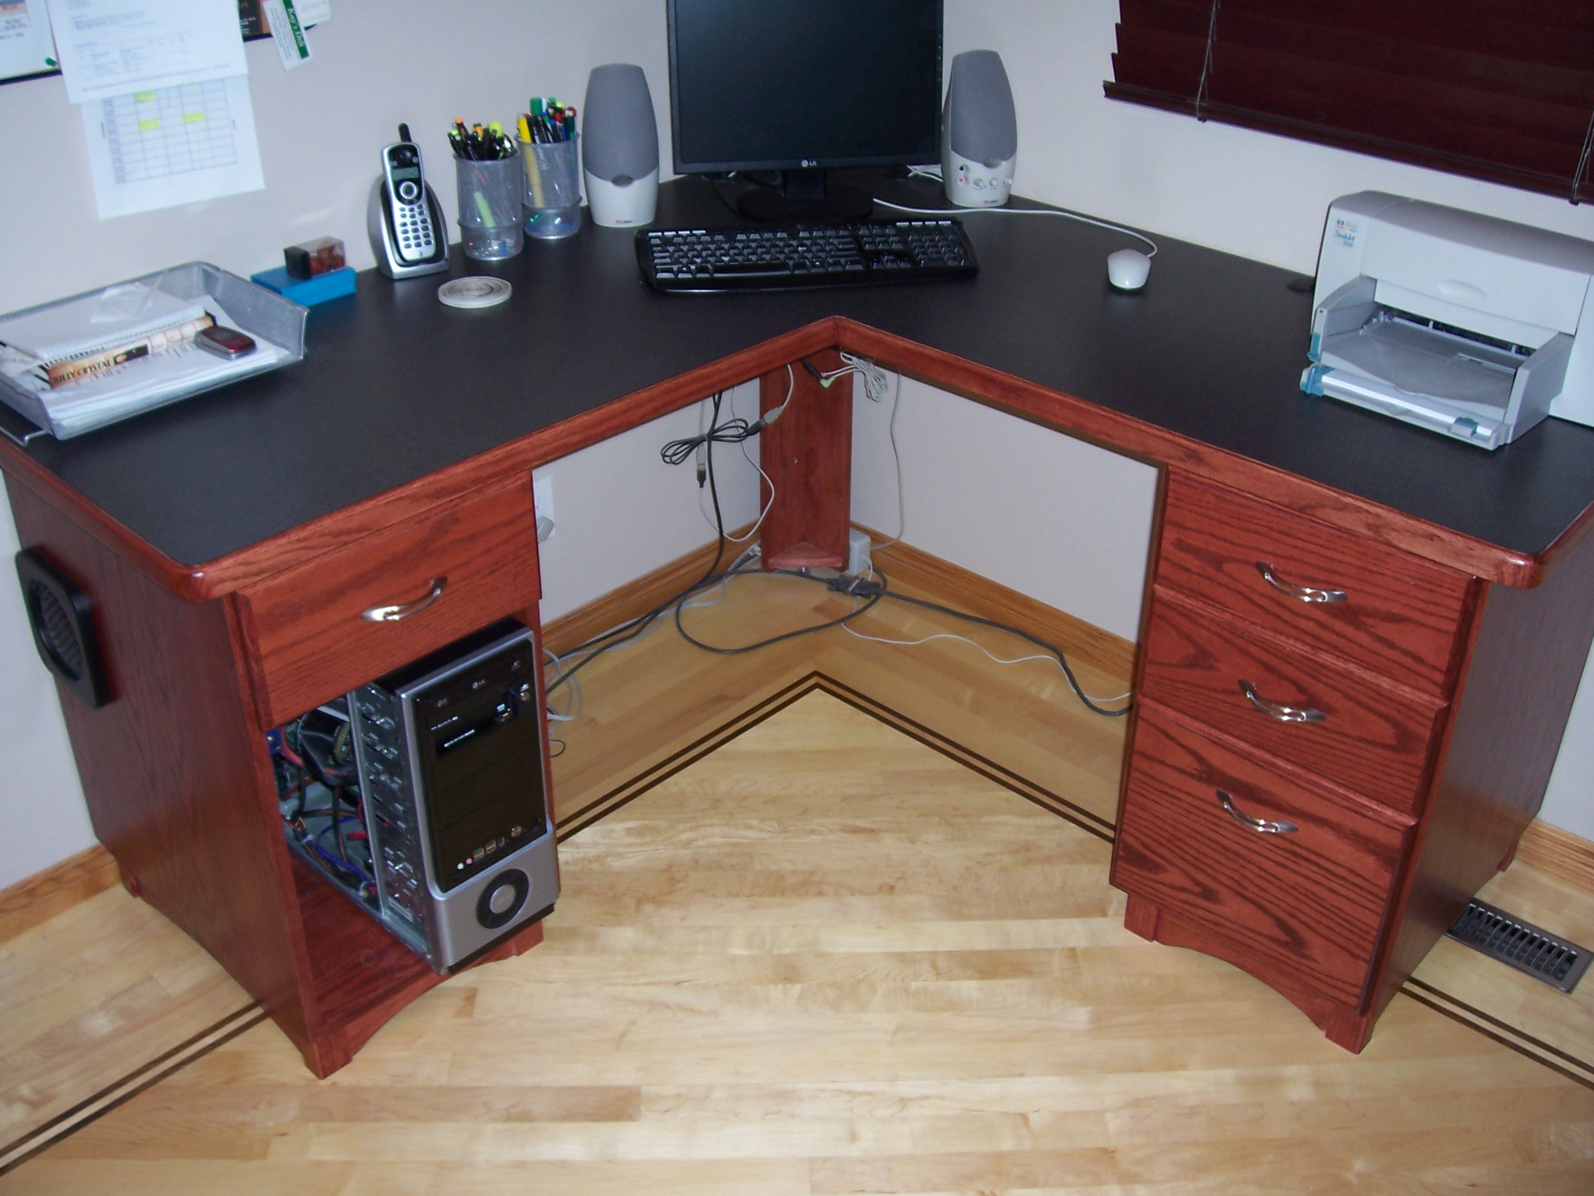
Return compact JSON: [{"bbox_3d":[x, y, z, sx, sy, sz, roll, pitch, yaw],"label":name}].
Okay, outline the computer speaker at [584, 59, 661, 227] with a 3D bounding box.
[{"bbox_3d":[-0.258,-0.665,2.303,0.112,0.212,0.108,-3,31,-6],"label":"computer speaker"}]

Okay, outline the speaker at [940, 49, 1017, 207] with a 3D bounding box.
[{"bbox_3d":[0.273,-0.717,2.399,0.110,0.212,0.106,-5,31,-9],"label":"speaker"}]

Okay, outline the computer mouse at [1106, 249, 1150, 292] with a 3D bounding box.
[{"bbox_3d":[0.451,-0.452,2.126,0.059,0.036,0.097,8,31,13],"label":"computer mouse"}]

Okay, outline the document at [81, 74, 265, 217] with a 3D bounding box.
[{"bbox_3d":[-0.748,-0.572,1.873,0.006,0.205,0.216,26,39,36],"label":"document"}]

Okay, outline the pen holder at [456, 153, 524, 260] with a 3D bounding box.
[{"bbox_3d":[-0.428,-0.550,2.180,0.090,0.137,0.090,0,31,0],"label":"pen holder"}]

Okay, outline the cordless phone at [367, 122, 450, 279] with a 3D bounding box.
[{"bbox_3d":[-0.529,-0.538,2.105,0.083,0.192,0.086,-17,35,-27],"label":"cordless phone"}]

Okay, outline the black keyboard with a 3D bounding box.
[{"bbox_3d":[0.013,-0.480,2.171,0.455,0.032,0.188,-4,31,-7],"label":"black keyboard"}]

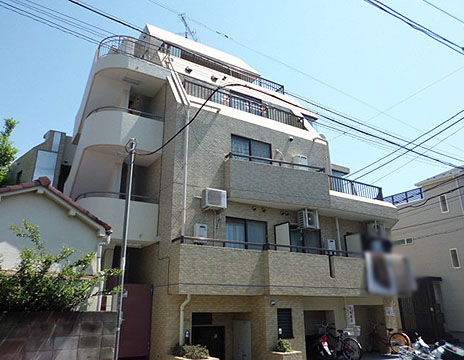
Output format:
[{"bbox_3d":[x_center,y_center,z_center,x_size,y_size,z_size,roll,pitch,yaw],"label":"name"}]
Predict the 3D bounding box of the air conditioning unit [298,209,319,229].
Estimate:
[{"bbox_3d":[2.582,1.325,12.036,0.670,0.550,0.280,11,-22,-29],"label":"air conditioning unit"}]

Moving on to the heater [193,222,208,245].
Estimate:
[{"bbox_3d":[-0.865,1.549,10.162,0.360,0.550,0.220,11,-22,-29],"label":"heater"}]

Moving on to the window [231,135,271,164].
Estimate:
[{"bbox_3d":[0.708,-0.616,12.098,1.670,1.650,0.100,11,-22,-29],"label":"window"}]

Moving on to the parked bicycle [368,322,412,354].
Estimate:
[{"bbox_3d":[5.621,5.820,13.283,0.570,1.030,1.720,17,-26,-40],"label":"parked bicycle"}]

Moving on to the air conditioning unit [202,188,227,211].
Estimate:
[{"bbox_3d":[-0.489,0.583,10.589,0.690,0.540,0.280,11,-22,-29],"label":"air conditioning unit"}]

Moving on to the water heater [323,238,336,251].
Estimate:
[{"bbox_3d":[3.478,2.362,12.650,0.370,0.520,0.220,11,-22,-29],"label":"water heater"}]

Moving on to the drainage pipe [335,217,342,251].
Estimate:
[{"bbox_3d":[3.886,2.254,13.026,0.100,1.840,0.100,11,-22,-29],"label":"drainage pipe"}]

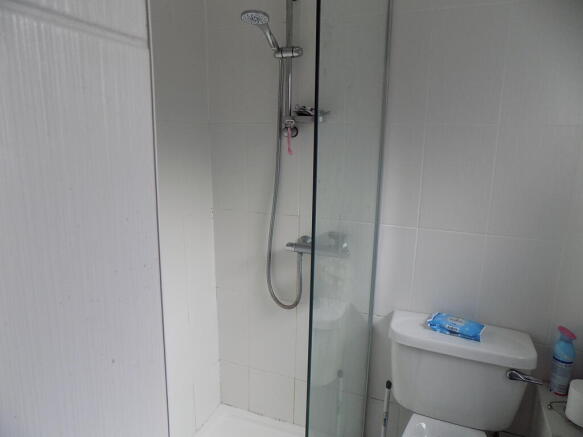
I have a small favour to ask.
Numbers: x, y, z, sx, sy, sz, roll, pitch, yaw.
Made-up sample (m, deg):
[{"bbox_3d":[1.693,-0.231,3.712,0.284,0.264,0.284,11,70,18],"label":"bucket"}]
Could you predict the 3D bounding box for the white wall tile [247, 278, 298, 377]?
[{"bbox_3d":[-0.093,0.570,1.886,0.248,0.397,0.010,5,12,20],"label":"white wall tile"}]

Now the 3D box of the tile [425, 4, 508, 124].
[{"bbox_3d":[0.629,-0.538,1.386,0.248,0.397,0.010,5,12,20],"label":"tile"}]

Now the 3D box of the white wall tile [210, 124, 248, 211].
[{"bbox_3d":[-0.286,-0.232,1.805,0.190,0.397,0.010,5,12,20],"label":"white wall tile"}]

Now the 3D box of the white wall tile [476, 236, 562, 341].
[{"bbox_3d":[0.848,0.266,1.457,0.248,0.397,0.010,5,12,20],"label":"white wall tile"}]

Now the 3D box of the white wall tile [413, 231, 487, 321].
[{"bbox_3d":[0.615,0.244,1.545,0.248,0.397,0.010,5,12,20],"label":"white wall tile"}]

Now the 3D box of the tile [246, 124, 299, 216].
[{"bbox_3d":[-0.079,-0.213,1.728,0.248,0.397,0.010,5,12,20],"label":"tile"}]

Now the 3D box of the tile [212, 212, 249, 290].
[{"bbox_3d":[-0.288,0.160,1.882,0.180,0.397,0.010,5,12,20],"label":"tile"}]

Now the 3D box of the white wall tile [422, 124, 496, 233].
[{"bbox_3d":[0.622,-0.147,1.466,0.248,0.397,0.010,5,12,20],"label":"white wall tile"}]

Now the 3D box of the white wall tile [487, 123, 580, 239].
[{"bbox_3d":[0.855,-0.125,1.378,0.248,0.397,0.010,5,12,20],"label":"white wall tile"}]

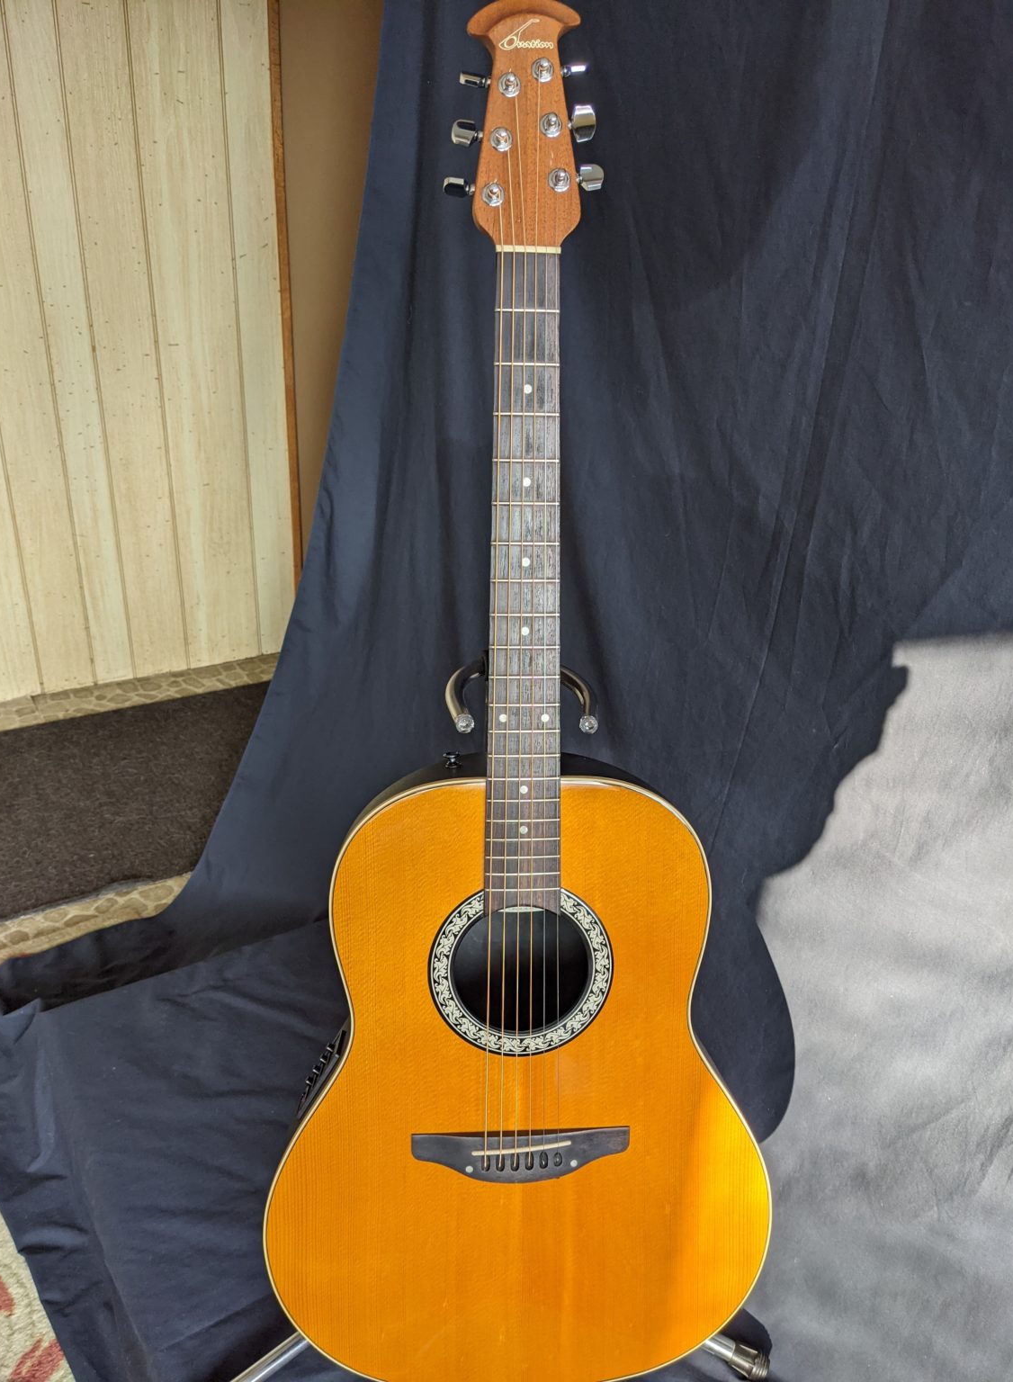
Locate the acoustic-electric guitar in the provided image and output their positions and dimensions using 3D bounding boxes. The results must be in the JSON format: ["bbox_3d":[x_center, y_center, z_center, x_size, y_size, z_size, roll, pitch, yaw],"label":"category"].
[{"bbox_3d":[0.009,0.052,0.844,0.405,1.051,0.152,-1,11,-4],"label":"acoustic-electric guitar"}]

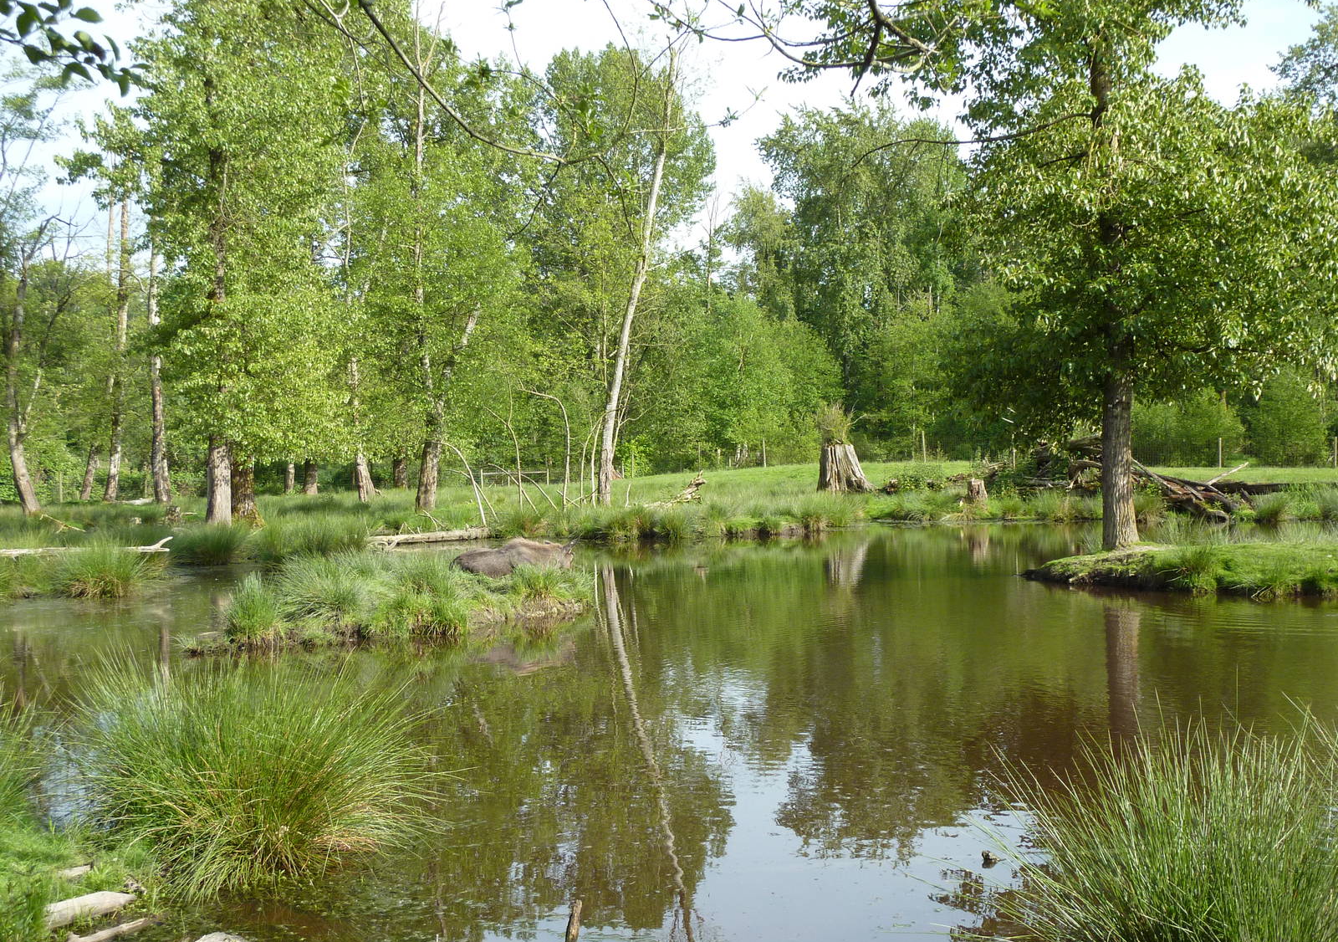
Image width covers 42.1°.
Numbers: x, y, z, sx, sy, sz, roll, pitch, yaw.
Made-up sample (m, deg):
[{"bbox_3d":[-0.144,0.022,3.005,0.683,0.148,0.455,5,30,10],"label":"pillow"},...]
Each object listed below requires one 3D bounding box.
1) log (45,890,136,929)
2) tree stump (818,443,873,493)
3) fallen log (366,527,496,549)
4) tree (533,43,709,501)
[{"bbox_3d":[-2.409,1.828,7.250,0.420,0.105,0.110,-2,1,-28],"label":"log"},{"bbox_3d":[5.180,-0.077,51.000,1.550,1.450,1.500,-2,0,0],"label":"tree stump"},{"bbox_3d":[-5.892,1.654,43.000,3.150,0.330,0.420,-2,0,-18],"label":"fallen log"},{"bbox_3d":[-1.559,-6.457,57.000,5.500,14.700,5.000,-2,0,0],"label":"tree"}]

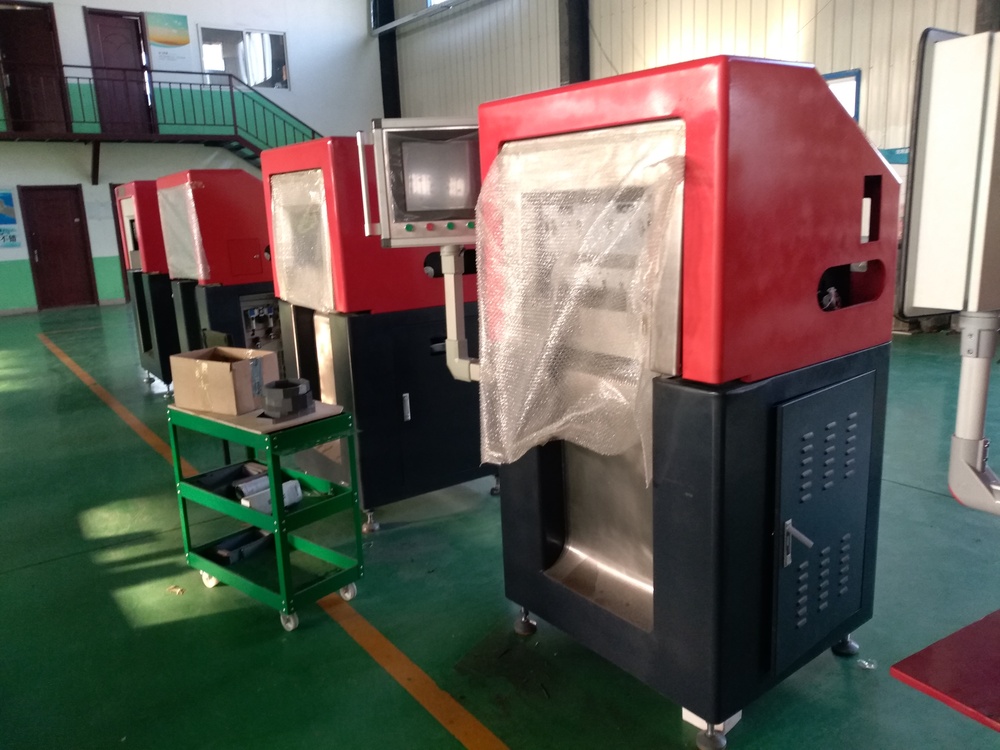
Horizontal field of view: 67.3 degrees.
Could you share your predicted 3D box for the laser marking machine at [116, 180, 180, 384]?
[{"bbox_3d":[-2.785,-0.825,6.732,0.833,1.724,0.889,-11,15,-34],"label":"laser marking machine"}]

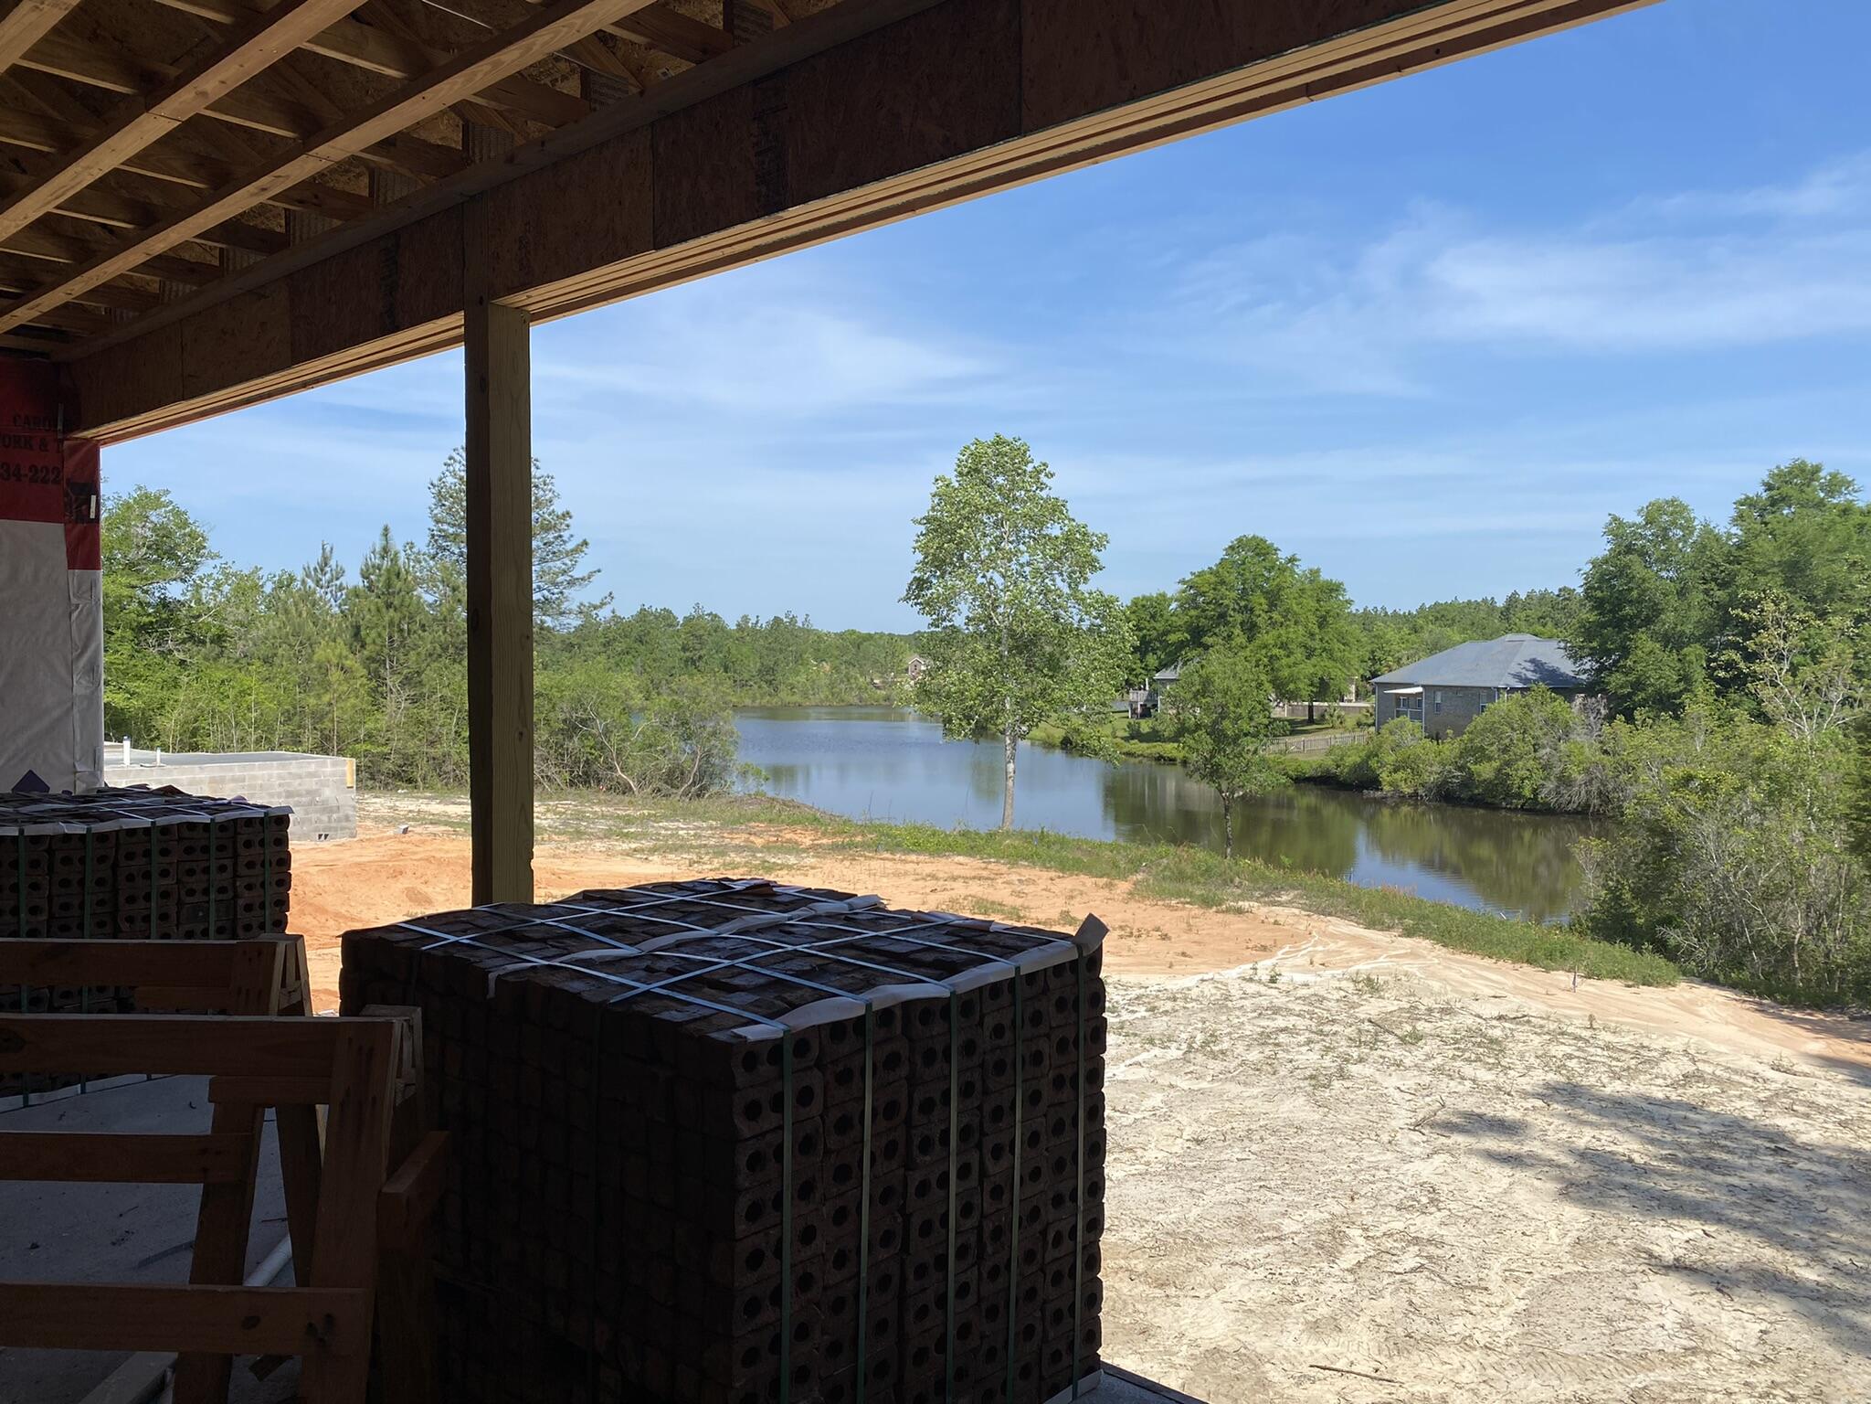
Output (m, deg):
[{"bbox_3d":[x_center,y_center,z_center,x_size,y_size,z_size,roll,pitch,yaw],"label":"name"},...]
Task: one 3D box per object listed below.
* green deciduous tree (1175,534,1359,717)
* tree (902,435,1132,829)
[{"bbox_3d":[25.264,-5.620,107.000,14.135,14.469,14.135,1,2,13],"label":"green deciduous tree"},{"bbox_3d":[2.021,-1.729,35.000,5.752,9.829,5.752,0,2,3],"label":"tree"}]

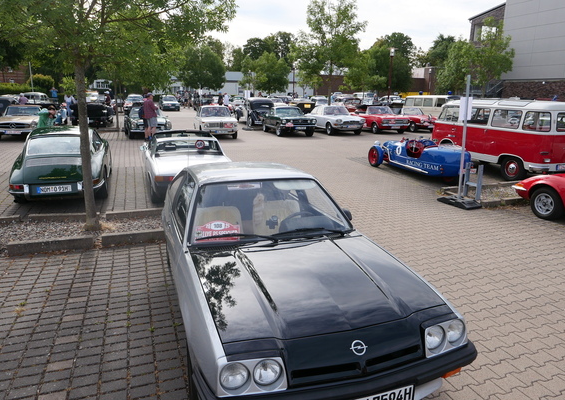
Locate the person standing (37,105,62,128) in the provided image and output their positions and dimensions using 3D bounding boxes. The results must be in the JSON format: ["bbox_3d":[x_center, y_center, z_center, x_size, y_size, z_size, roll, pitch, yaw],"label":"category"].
[{"bbox_3d":[-6.531,-1.830,11.238,0.550,1.620,0.550,4,15,10],"label":"person standing"}]

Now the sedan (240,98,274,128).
[{"bbox_3d":[-1.878,-5.632,25.566,1.600,1.600,4.200,-4,16,-20],"label":"sedan"}]

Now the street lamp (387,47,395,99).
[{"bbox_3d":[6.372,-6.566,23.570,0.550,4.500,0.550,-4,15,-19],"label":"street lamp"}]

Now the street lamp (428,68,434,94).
[{"bbox_3d":[13.887,-10.069,37.596,0.550,4.500,0.550,-4,15,-19],"label":"street lamp"}]

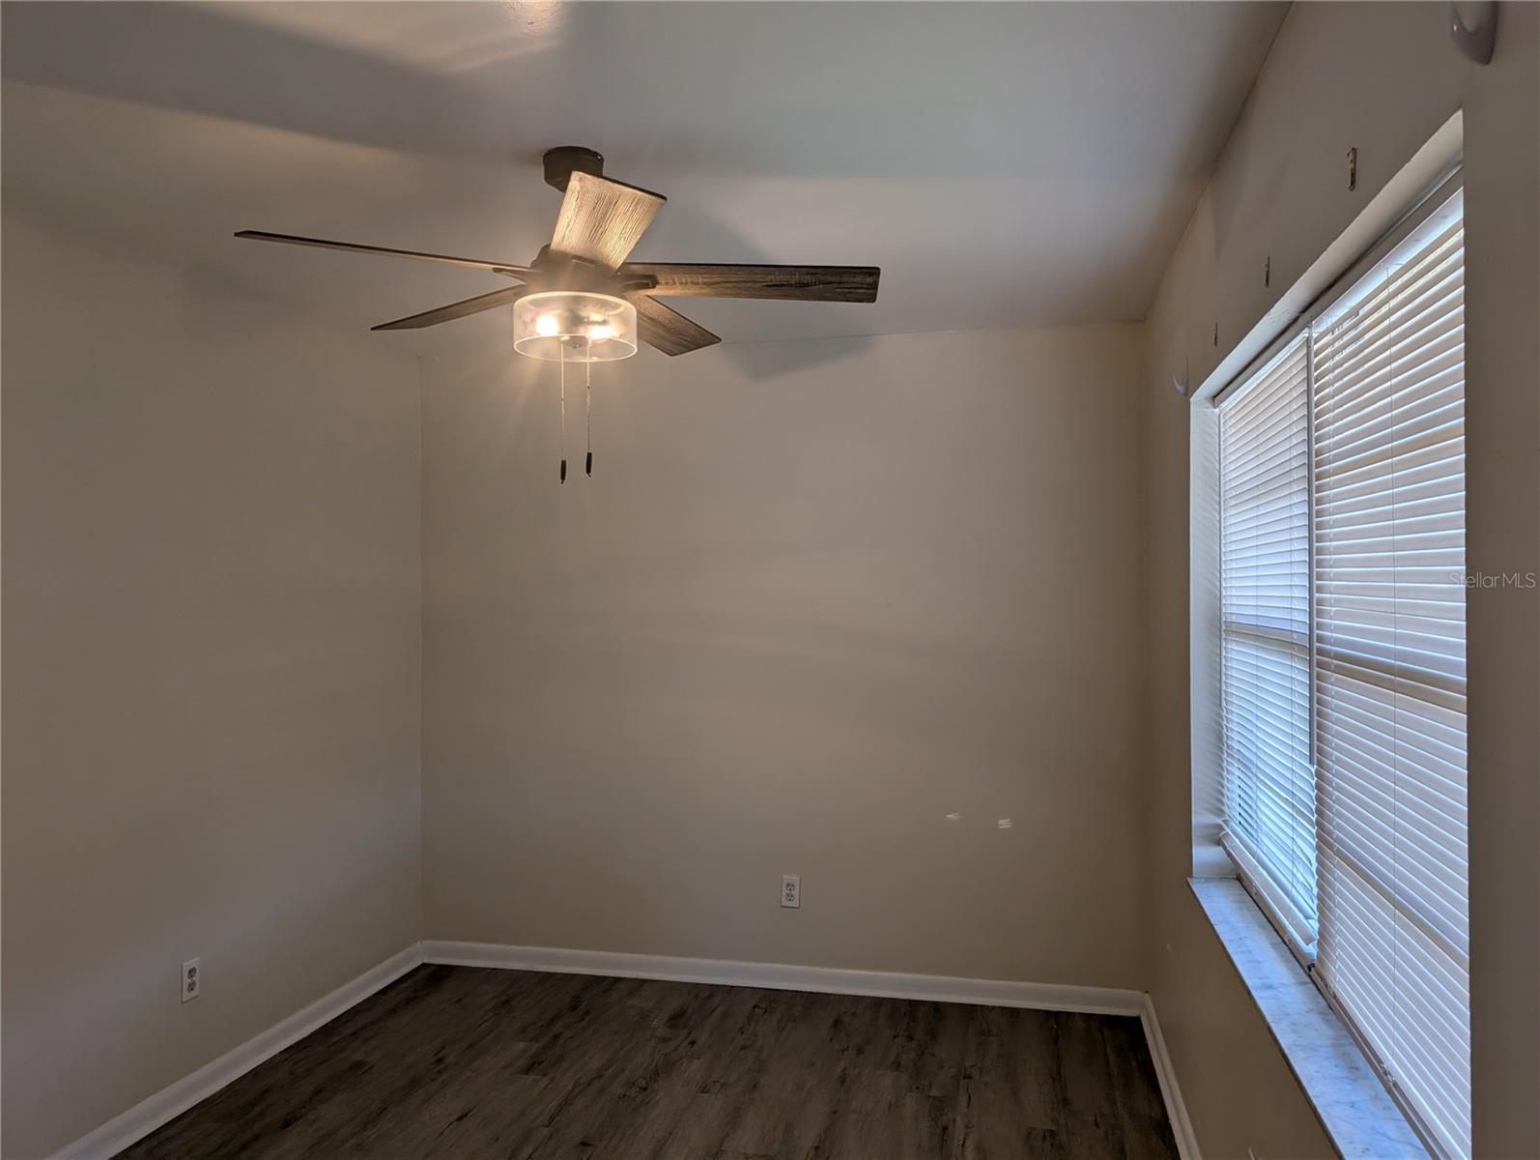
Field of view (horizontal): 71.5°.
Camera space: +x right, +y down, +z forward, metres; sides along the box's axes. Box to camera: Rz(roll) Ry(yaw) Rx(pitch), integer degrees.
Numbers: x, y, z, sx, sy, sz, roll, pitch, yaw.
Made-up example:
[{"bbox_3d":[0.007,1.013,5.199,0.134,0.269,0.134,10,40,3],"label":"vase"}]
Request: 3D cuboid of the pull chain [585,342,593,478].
[{"bbox_3d":[-0.394,-0.372,2.332,0.014,0.297,0.014,0,0,0],"label":"pull chain"}]

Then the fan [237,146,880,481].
[{"bbox_3d":[-0.415,-0.568,2.300,1.300,0.720,1.270,0,0,-17],"label":"fan"}]

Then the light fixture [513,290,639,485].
[{"bbox_3d":[-0.423,-0.406,2.333,0.270,0.395,0.270,0,0,0],"label":"light fixture"}]

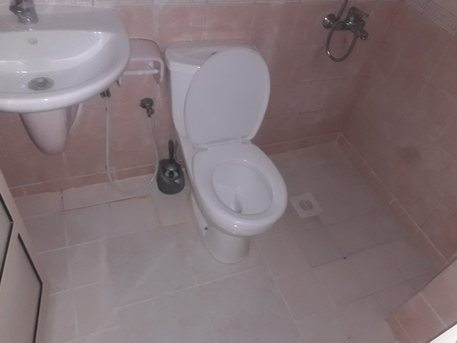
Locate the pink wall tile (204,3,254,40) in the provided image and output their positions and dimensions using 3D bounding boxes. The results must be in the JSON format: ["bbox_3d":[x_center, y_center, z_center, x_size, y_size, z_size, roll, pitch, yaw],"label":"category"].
[{"bbox_3d":[0.006,-0.581,1.459,0.199,0.199,0.010,-10,49,-19],"label":"pink wall tile"}]

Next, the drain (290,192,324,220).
[{"bbox_3d":[0.419,0.180,1.900,0.142,0.012,0.142,-10,49,-19],"label":"drain"}]

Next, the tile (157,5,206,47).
[{"bbox_3d":[-0.177,-0.547,1.396,0.199,0.199,0.010,-10,49,-19],"label":"tile"}]

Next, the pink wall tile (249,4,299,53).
[{"bbox_3d":[0.189,-0.615,1.523,0.199,0.199,0.010,-10,49,-19],"label":"pink wall tile"}]

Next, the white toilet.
[{"bbox_3d":[0.004,-0.052,1.470,0.387,0.828,0.713,-10,49,-19],"label":"white toilet"}]

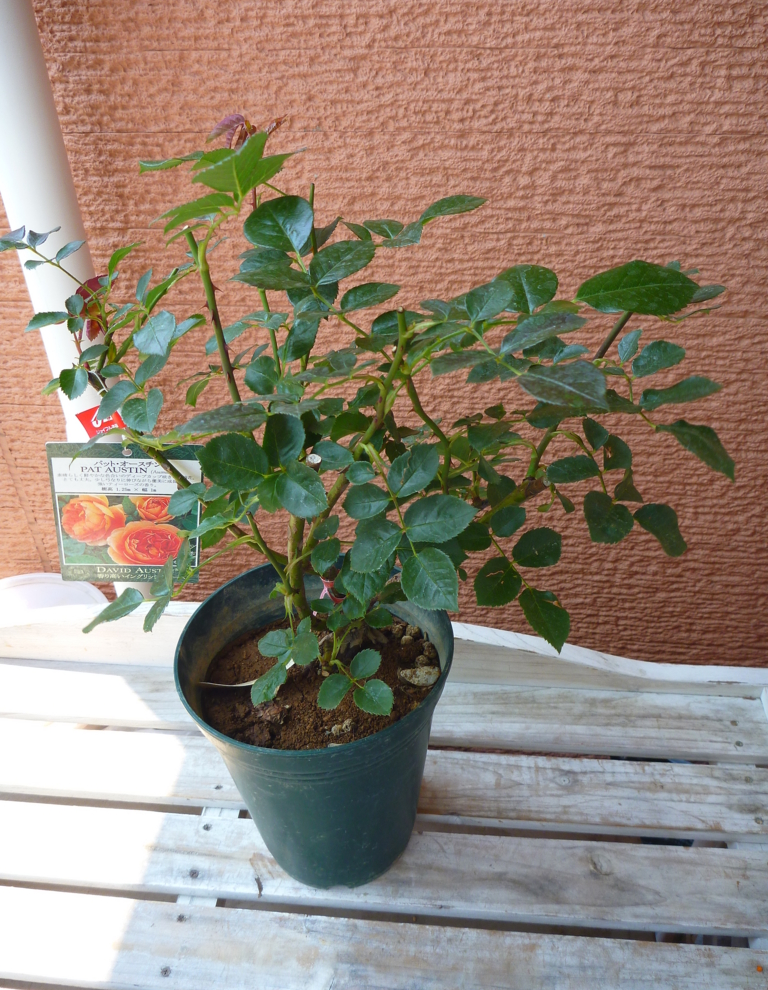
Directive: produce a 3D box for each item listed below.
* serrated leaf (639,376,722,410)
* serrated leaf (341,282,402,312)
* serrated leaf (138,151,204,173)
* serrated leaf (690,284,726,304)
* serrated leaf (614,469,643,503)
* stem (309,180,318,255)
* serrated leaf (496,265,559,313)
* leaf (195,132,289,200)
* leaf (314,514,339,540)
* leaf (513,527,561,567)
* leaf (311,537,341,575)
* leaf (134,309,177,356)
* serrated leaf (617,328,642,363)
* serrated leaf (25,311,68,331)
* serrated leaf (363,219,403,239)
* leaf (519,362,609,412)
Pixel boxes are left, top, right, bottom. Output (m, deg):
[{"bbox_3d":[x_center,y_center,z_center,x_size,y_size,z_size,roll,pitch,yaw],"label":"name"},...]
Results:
[{"bbox_3d":[0.160,-0.054,0.442,0.042,0.006,0.022,-15,39,10],"label":"serrated leaf"},{"bbox_3d":[-0.007,-0.106,0.443,0.037,0.010,0.020,-28,53,-22],"label":"serrated leaf"},{"bbox_3d":[-0.106,-0.165,0.410,0.032,0.009,0.016,-9,35,-7],"label":"serrated leaf"},{"bbox_3d":[0.185,-0.115,0.474,0.027,0.004,0.014,-20,46,-10],"label":"serrated leaf"},{"bbox_3d":[0.153,-0.005,0.519,0.022,0.012,0.029,-11,28,47],"label":"serrated leaf"},{"bbox_3d":[-0.036,-0.141,0.425,0.003,0.037,0.003,3,36,5],"label":"stem"},{"bbox_3d":[0.078,-0.112,0.452,0.035,0.008,0.044,-7,50,2],"label":"serrated leaf"},{"bbox_3d":[-0.065,-0.147,0.375,0.044,0.011,0.030,-5,74,6],"label":"leaf"},{"bbox_3d":[-0.033,0.020,0.513,0.016,0.005,0.019,-7,36,16],"label":"leaf"},{"bbox_3d":[0.095,0.033,0.517,0.035,0.008,0.025,-30,74,1],"label":"leaf"},{"bbox_3d":[-0.039,0.041,0.557,0.021,0.006,0.028,6,64,11],"label":"leaf"},{"bbox_3d":[-0.125,-0.089,0.456,0.025,0.006,0.031,-22,70,-15],"label":"leaf"},{"bbox_3d":[0.133,-0.079,0.446,0.011,0.005,0.022,31,90,35],"label":"serrated leaf"},{"bbox_3d":[-0.200,-0.103,0.492,0.018,0.006,0.028,31,46,33],"label":"serrated leaf"},{"bbox_3d":[0.001,-0.141,0.438,0.019,0.005,0.027,-15,43,-13],"label":"serrated leaf"},{"bbox_3d":[0.087,-0.053,0.402,0.049,0.008,0.031,28,66,26],"label":"leaf"}]

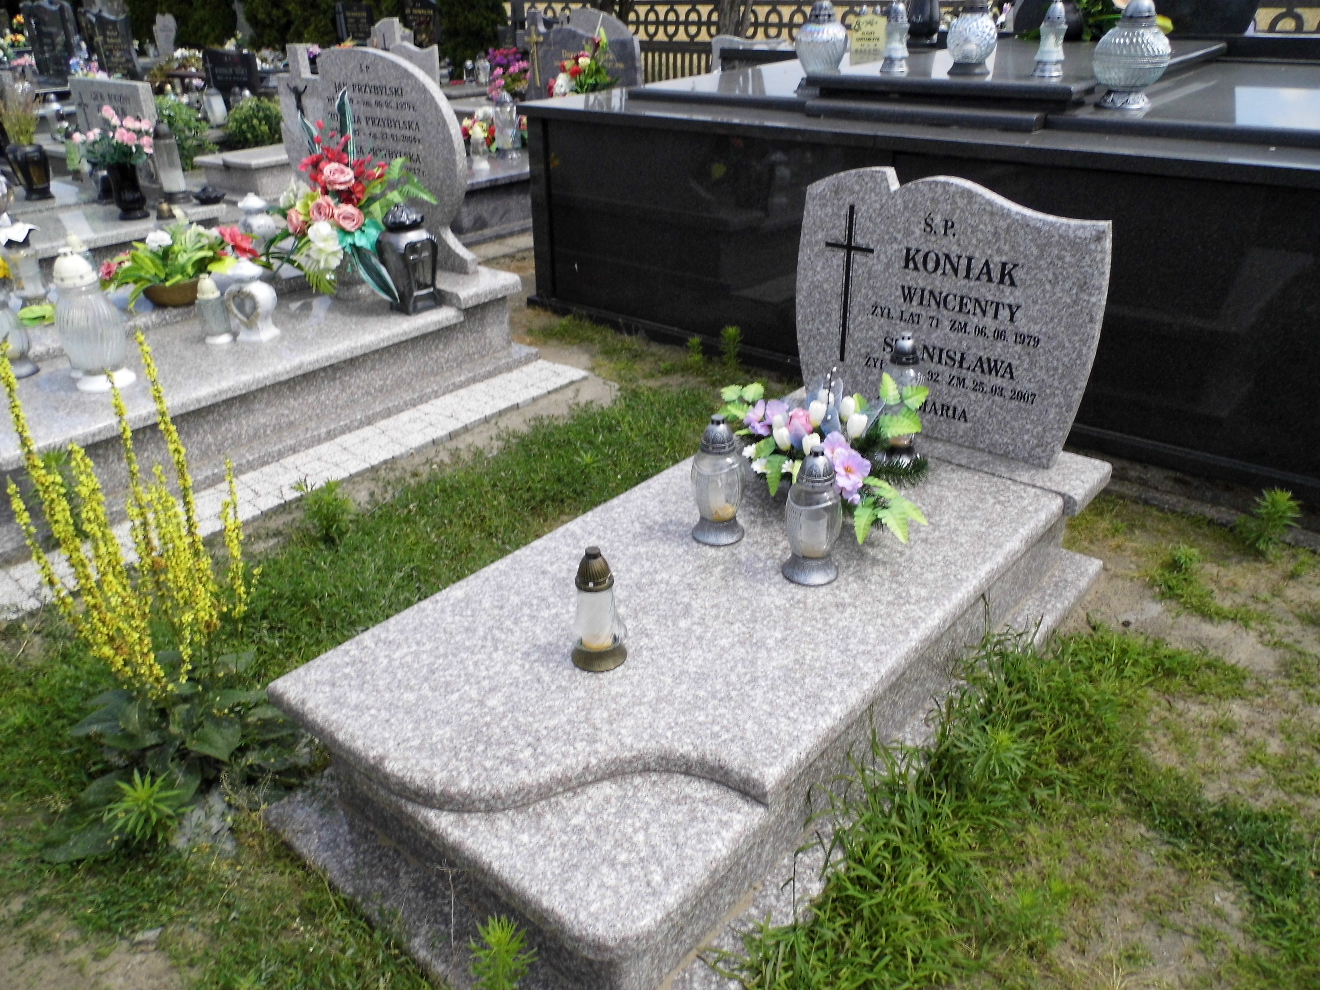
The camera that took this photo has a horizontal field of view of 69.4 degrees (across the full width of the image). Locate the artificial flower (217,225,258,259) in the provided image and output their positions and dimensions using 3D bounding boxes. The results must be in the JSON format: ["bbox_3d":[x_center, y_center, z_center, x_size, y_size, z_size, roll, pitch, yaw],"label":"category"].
[{"bbox_3d":[-1.698,-1.001,3.800,0.150,0.120,0.100,-11,28,-19],"label":"artificial flower"}]

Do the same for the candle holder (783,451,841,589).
[{"bbox_3d":[0.343,0.039,2.094,0.128,0.302,0.128,0,28,0],"label":"candle holder"}]

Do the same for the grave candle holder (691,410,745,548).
[{"bbox_3d":[0.140,-0.043,2.247,0.127,0.304,0.127,0,28,0],"label":"grave candle holder"}]

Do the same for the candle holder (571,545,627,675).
[{"bbox_3d":[-0.120,0.210,1.836,0.108,0.246,0.108,0,28,0],"label":"candle holder"}]

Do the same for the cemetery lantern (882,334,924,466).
[{"bbox_3d":[0.634,-0.250,2.433,0.125,0.340,0.125,19,33,35],"label":"cemetery lantern"}]

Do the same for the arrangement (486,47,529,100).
[{"bbox_3d":[-1.376,-3.777,8.520,0.380,0.400,0.360,-4,27,-6],"label":"arrangement"}]

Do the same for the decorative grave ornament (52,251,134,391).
[{"bbox_3d":[-2.063,-0.636,3.437,0.216,0.480,0.216,22,35,35],"label":"decorative grave ornament"}]

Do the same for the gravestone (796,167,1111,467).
[{"bbox_3d":[0.771,-0.514,2.668,0.885,0.735,0.051,20,33,36],"label":"gravestone"}]

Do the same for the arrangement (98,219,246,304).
[{"bbox_3d":[-1.951,-0.913,3.769,0.500,0.250,0.360,-13,29,-22],"label":"arrangement"}]

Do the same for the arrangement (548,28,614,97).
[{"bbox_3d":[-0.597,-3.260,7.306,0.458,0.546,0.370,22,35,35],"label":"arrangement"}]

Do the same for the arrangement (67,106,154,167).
[{"bbox_3d":[-3.182,-2.082,5.523,0.440,0.336,0.396,22,35,35],"label":"arrangement"}]

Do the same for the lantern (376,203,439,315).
[{"bbox_3d":[-0.970,-0.917,3.687,0.170,0.395,0.170,19,33,34],"label":"lantern"}]

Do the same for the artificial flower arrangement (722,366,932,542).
[{"bbox_3d":[0.393,-0.114,2.320,0.460,0.220,0.350,19,33,35],"label":"artificial flower arrangement"}]

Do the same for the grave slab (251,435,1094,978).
[{"bbox_3d":[0.244,0.299,2.330,1.002,0.378,2.134,22,35,35],"label":"grave slab"}]

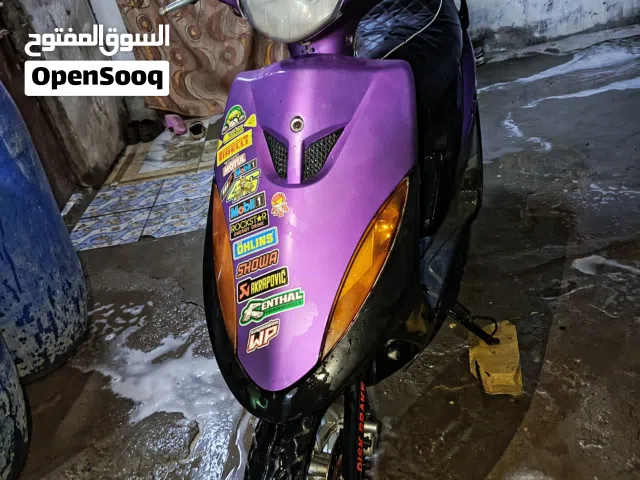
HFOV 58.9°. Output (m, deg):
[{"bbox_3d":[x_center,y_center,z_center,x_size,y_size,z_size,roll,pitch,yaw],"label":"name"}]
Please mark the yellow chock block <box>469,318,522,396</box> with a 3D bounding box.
[{"bbox_3d":[0.454,0.306,1.464,0.113,0.074,0.167,0,39,9],"label":"yellow chock block"}]

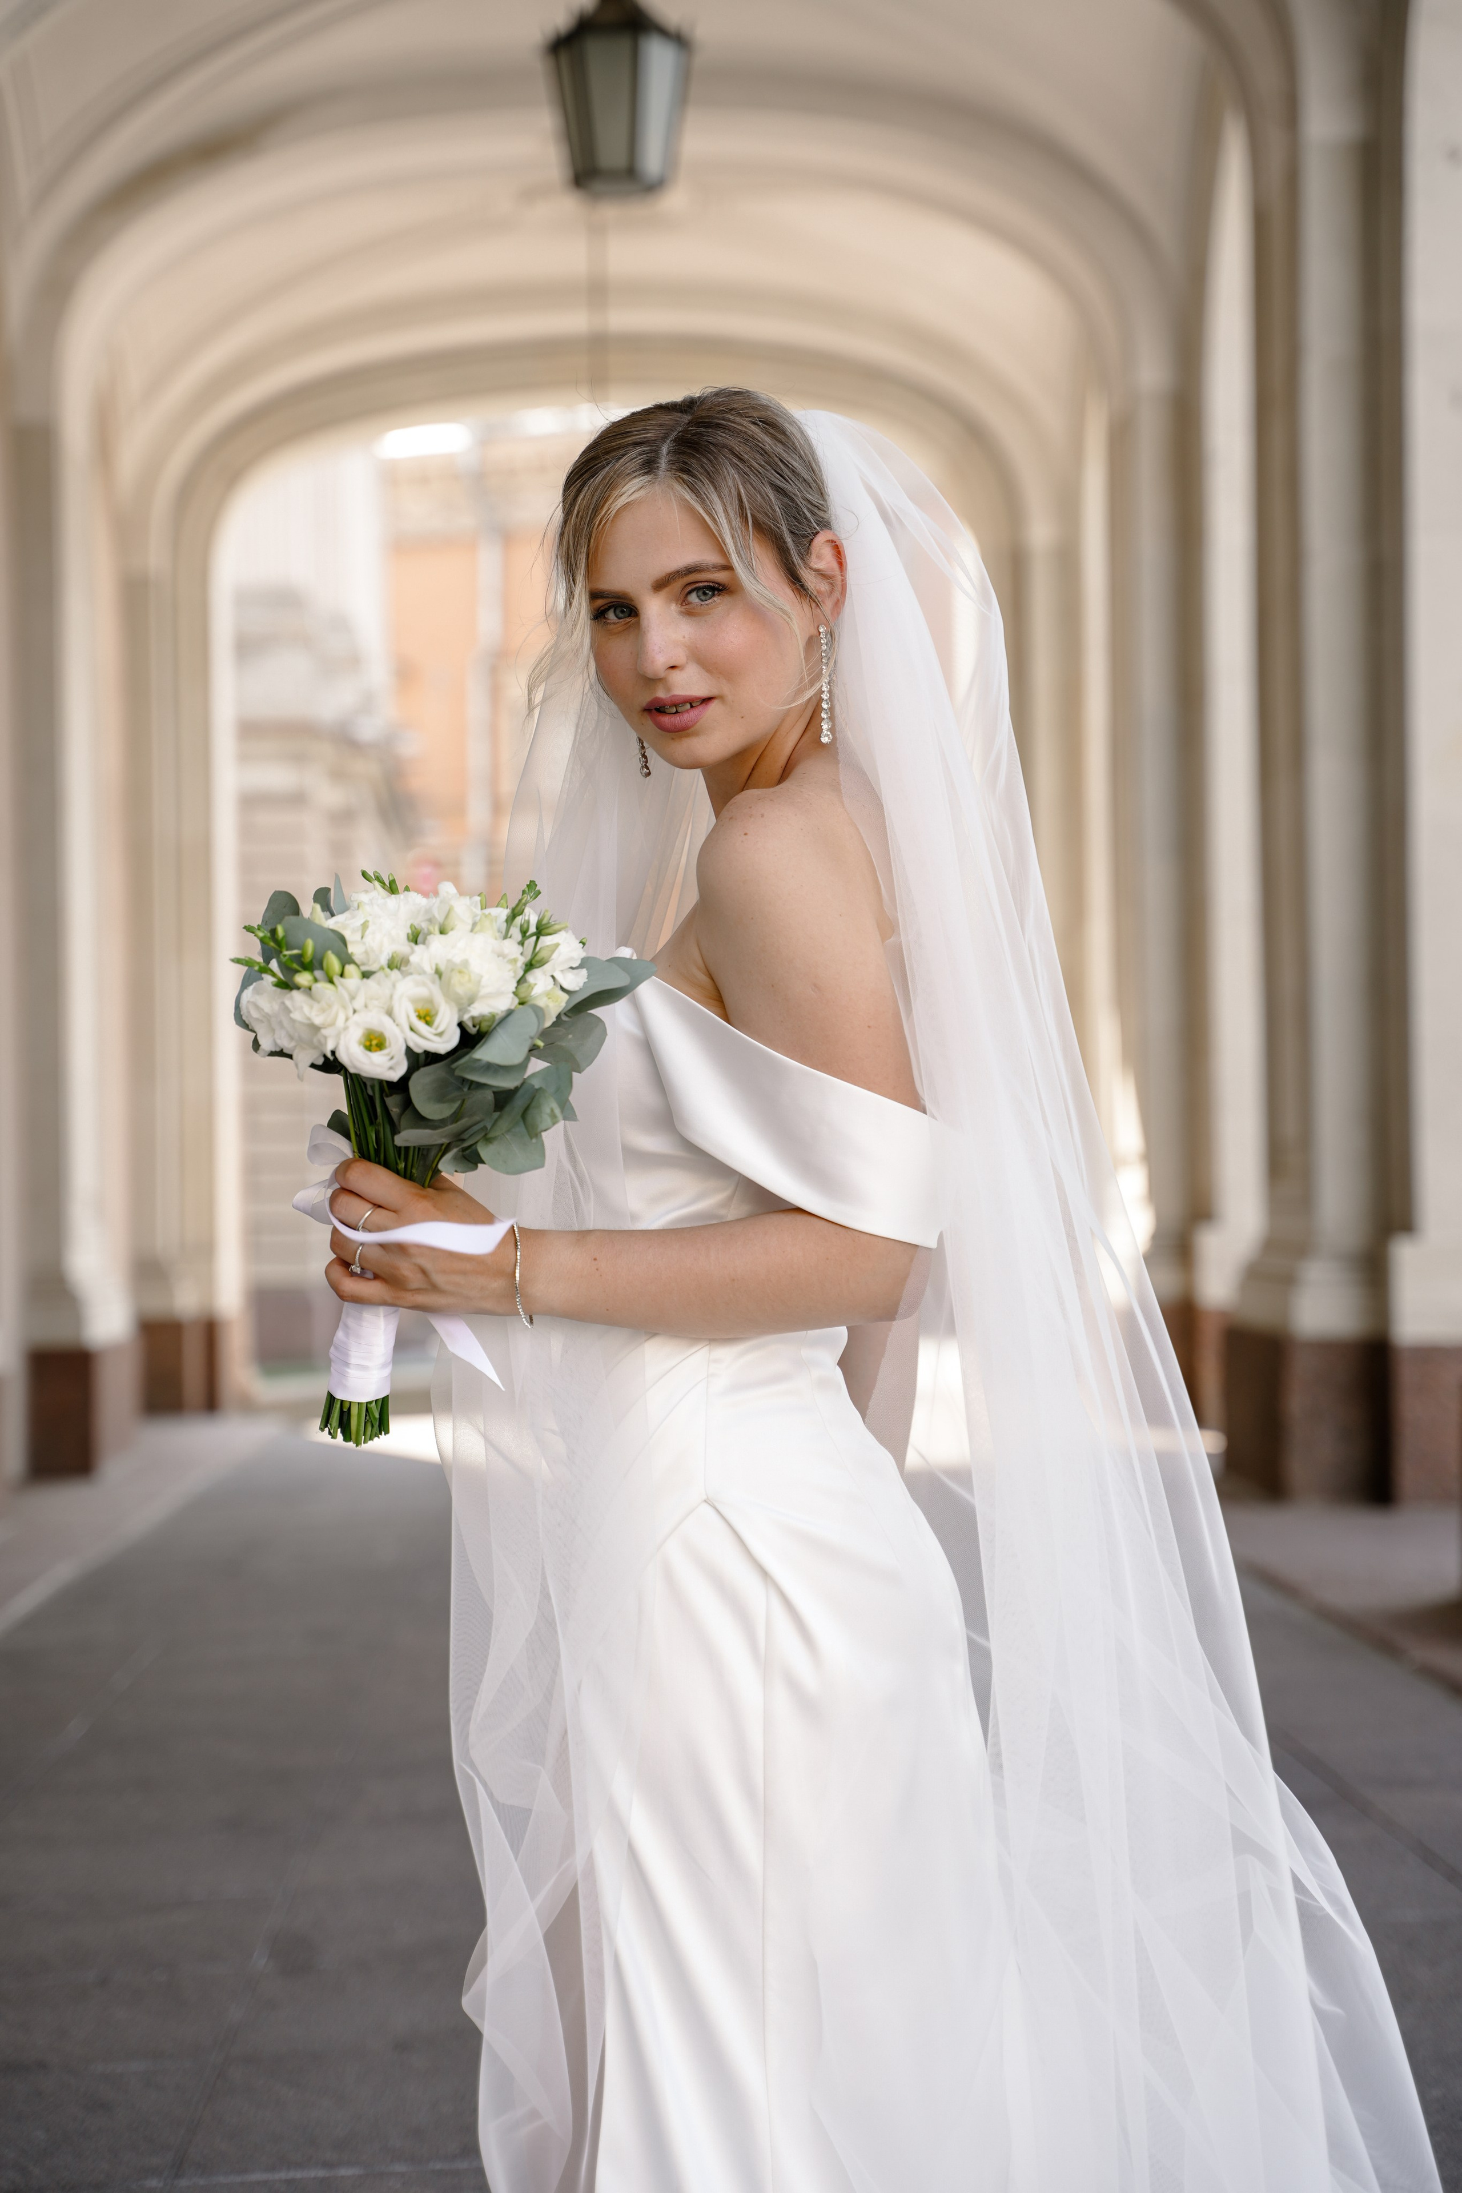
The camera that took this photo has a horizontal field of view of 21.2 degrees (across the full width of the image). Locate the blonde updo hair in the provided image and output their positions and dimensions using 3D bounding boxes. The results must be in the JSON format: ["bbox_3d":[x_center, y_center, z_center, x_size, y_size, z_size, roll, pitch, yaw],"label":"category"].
[{"bbox_3d":[-0.018,-0.348,2.460,0.180,0.200,0.220,-8,-1,29],"label":"blonde updo hair"}]

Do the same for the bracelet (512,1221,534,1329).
[{"bbox_3d":[-0.123,0.106,2.320,0.010,0.064,0.056,-7,-1,12],"label":"bracelet"}]

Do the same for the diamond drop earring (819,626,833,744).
[{"bbox_3d":[0.059,-0.254,2.410,0.009,0.072,0.007,0,0,-9],"label":"diamond drop earring"}]

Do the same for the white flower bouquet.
[{"bbox_3d":[-0.186,0.037,2.330,0.235,0.335,0.215,10,7,8],"label":"white flower bouquet"}]

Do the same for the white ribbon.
[{"bbox_3d":[-0.195,0.098,2.310,0.128,0.158,0.085,3,0,6],"label":"white ribbon"}]

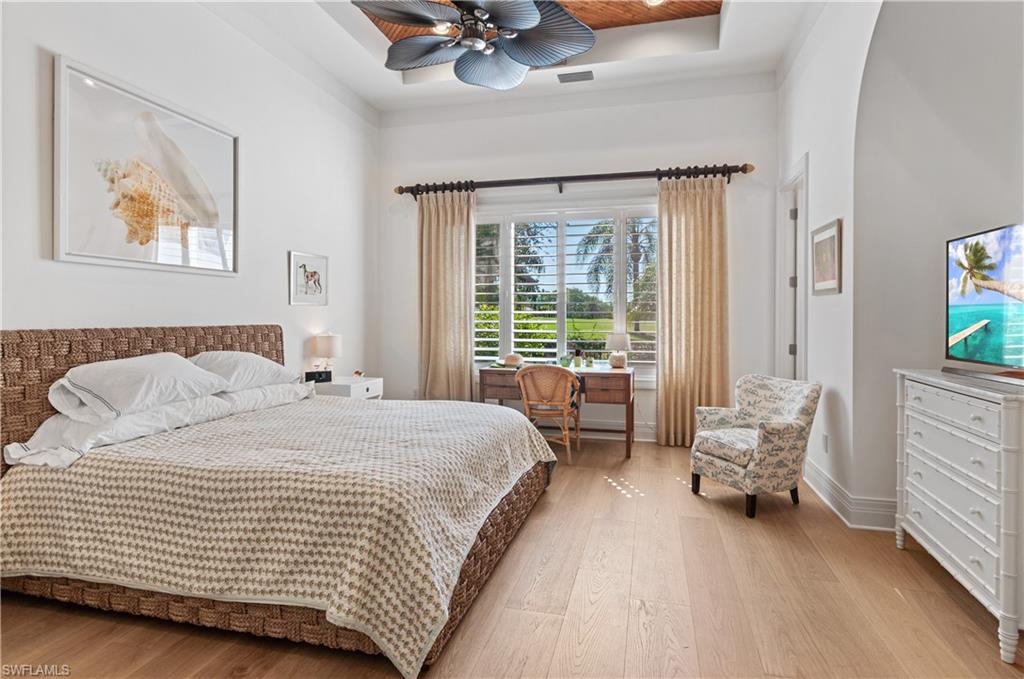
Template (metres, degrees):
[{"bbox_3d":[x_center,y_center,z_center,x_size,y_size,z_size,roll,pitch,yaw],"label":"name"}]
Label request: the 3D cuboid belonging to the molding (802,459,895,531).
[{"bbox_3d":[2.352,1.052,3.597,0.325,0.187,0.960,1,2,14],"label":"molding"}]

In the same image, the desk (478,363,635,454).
[{"bbox_3d":[0.472,0.671,5.110,1.468,0.778,0.625,1,2,14],"label":"desk"}]

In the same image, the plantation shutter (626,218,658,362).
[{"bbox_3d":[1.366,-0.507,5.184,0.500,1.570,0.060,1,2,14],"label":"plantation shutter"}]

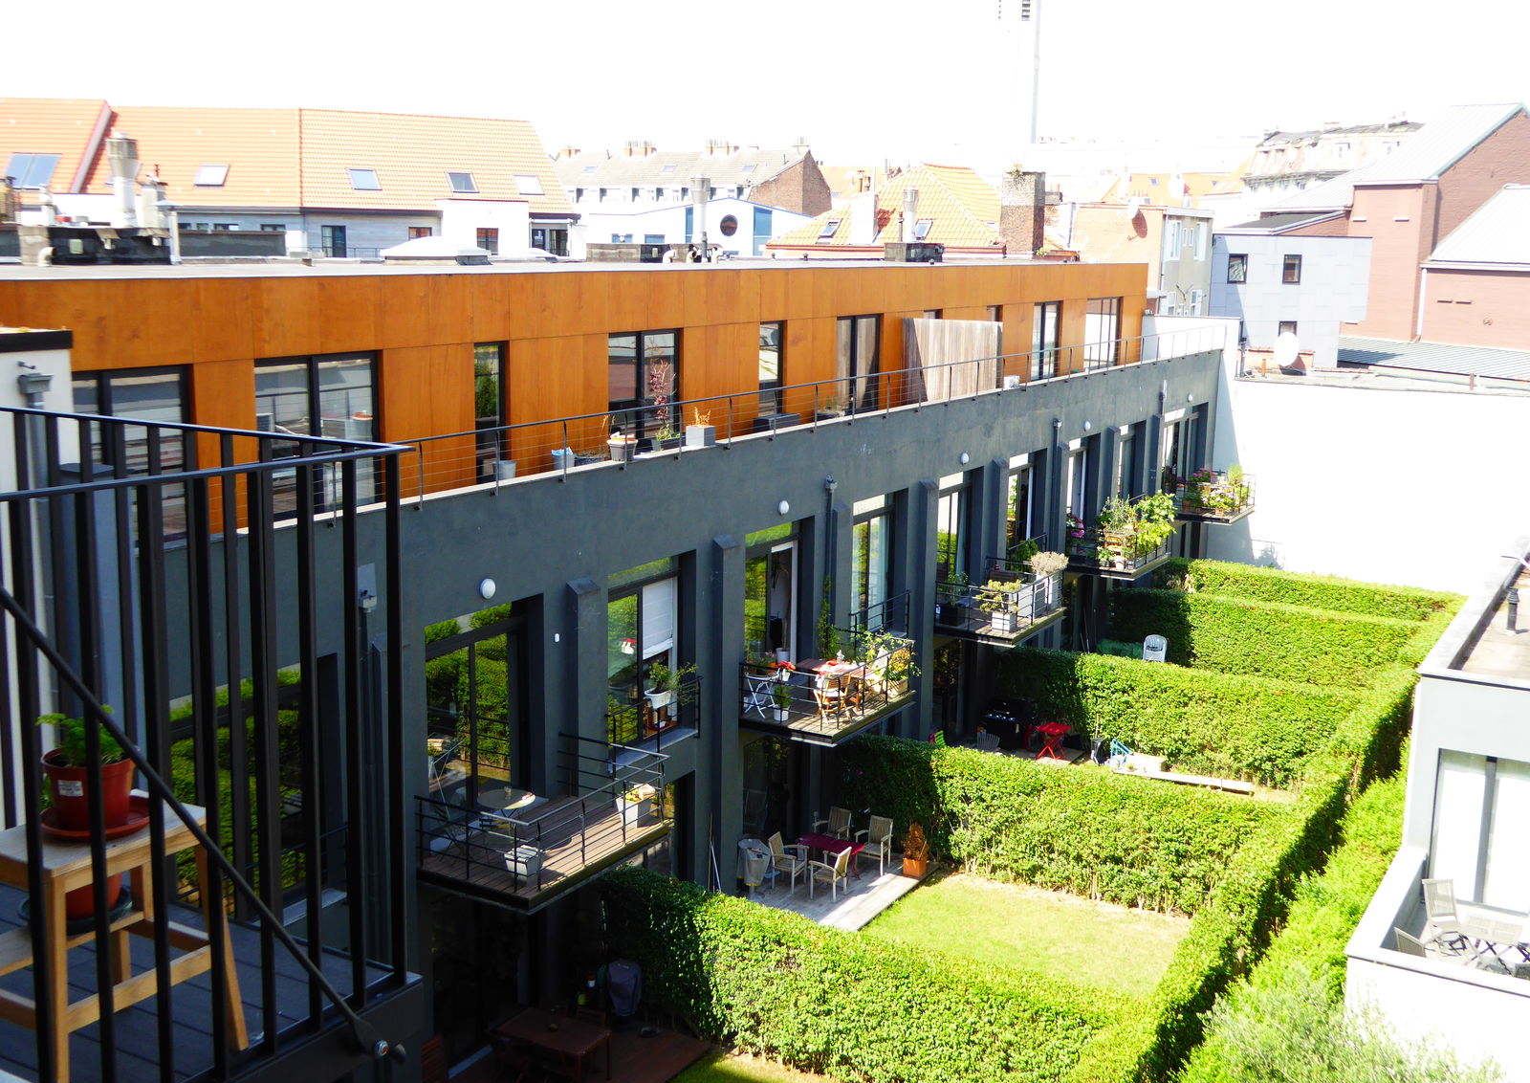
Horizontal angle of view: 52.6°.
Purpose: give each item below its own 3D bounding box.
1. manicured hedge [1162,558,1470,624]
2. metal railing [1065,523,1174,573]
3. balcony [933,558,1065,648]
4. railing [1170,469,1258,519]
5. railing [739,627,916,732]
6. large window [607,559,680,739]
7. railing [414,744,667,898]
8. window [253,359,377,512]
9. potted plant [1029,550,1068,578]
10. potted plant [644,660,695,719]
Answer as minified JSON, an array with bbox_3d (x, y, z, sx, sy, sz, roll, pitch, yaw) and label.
[{"bbox_3d":[15.921,2.048,46.346,8.874,1.938,1.122,7,12,31],"label":"manicured hedge"},{"bbox_3d":[9.722,-0.023,42.429,1.931,1.020,3.194,7,12,30],"label":"metal railing"},{"bbox_3d":[5.433,1.357,35.464,1.931,1.226,3.194,7,12,30],"label":"balcony"},{"bbox_3d":[14.717,-1.411,50.585,1.931,1.226,3.194,7,12,30],"label":"railing"},{"bbox_3d":[1.212,2.514,28.570,1.931,1.020,3.194,7,12,30],"label":"railing"},{"bbox_3d":[-2.080,1.831,25.189,0.140,3.038,2.380,7,13,31],"label":"large window"},{"bbox_3d":[-2.985,3.737,21.457,1.928,1.018,3.160,7,13,31],"label":"railing"},{"bbox_3d":[-6.420,-1.515,22.366,0.122,2.326,2.326,7,12,30],"label":"window"},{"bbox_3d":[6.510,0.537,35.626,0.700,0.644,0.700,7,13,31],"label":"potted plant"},{"bbox_3d":[-1.565,2.407,25.324,0.448,0.784,0.784,7,13,31],"label":"potted plant"}]

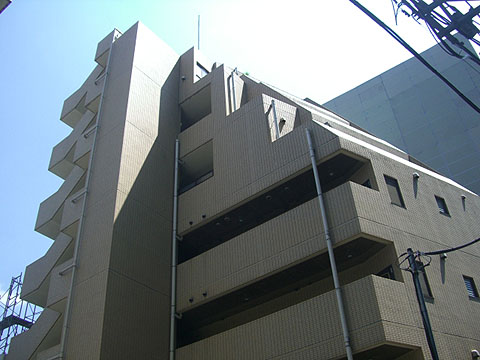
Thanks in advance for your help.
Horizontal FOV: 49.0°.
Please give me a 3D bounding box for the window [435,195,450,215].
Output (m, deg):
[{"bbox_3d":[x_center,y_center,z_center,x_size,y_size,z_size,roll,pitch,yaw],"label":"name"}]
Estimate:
[{"bbox_3d":[6.339,0.830,16.595,0.490,0.720,0.120,19,-44,-25],"label":"window"}]

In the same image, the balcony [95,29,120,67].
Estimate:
[{"bbox_3d":[-6.072,-6.102,24.760,1.250,1.340,0.800,-29,-45,28],"label":"balcony"}]

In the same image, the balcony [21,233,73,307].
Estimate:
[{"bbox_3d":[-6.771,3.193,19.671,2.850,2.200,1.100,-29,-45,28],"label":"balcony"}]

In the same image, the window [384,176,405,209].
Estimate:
[{"bbox_3d":[4.522,0.355,15.508,0.600,1.120,0.120,19,-44,-25],"label":"window"}]

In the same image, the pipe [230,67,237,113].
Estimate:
[{"bbox_3d":[-0.242,-3.667,21.125,0.140,2.600,0.140,19,-44,-25],"label":"pipe"}]

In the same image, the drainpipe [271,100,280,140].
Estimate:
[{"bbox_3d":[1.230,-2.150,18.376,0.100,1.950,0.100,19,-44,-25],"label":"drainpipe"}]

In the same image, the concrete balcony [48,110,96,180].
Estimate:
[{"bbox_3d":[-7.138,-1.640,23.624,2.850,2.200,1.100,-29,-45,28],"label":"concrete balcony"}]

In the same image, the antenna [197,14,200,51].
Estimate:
[{"bbox_3d":[-2.028,-7.313,26.029,0.080,3.044,0.080,-29,-45,28],"label":"antenna"}]

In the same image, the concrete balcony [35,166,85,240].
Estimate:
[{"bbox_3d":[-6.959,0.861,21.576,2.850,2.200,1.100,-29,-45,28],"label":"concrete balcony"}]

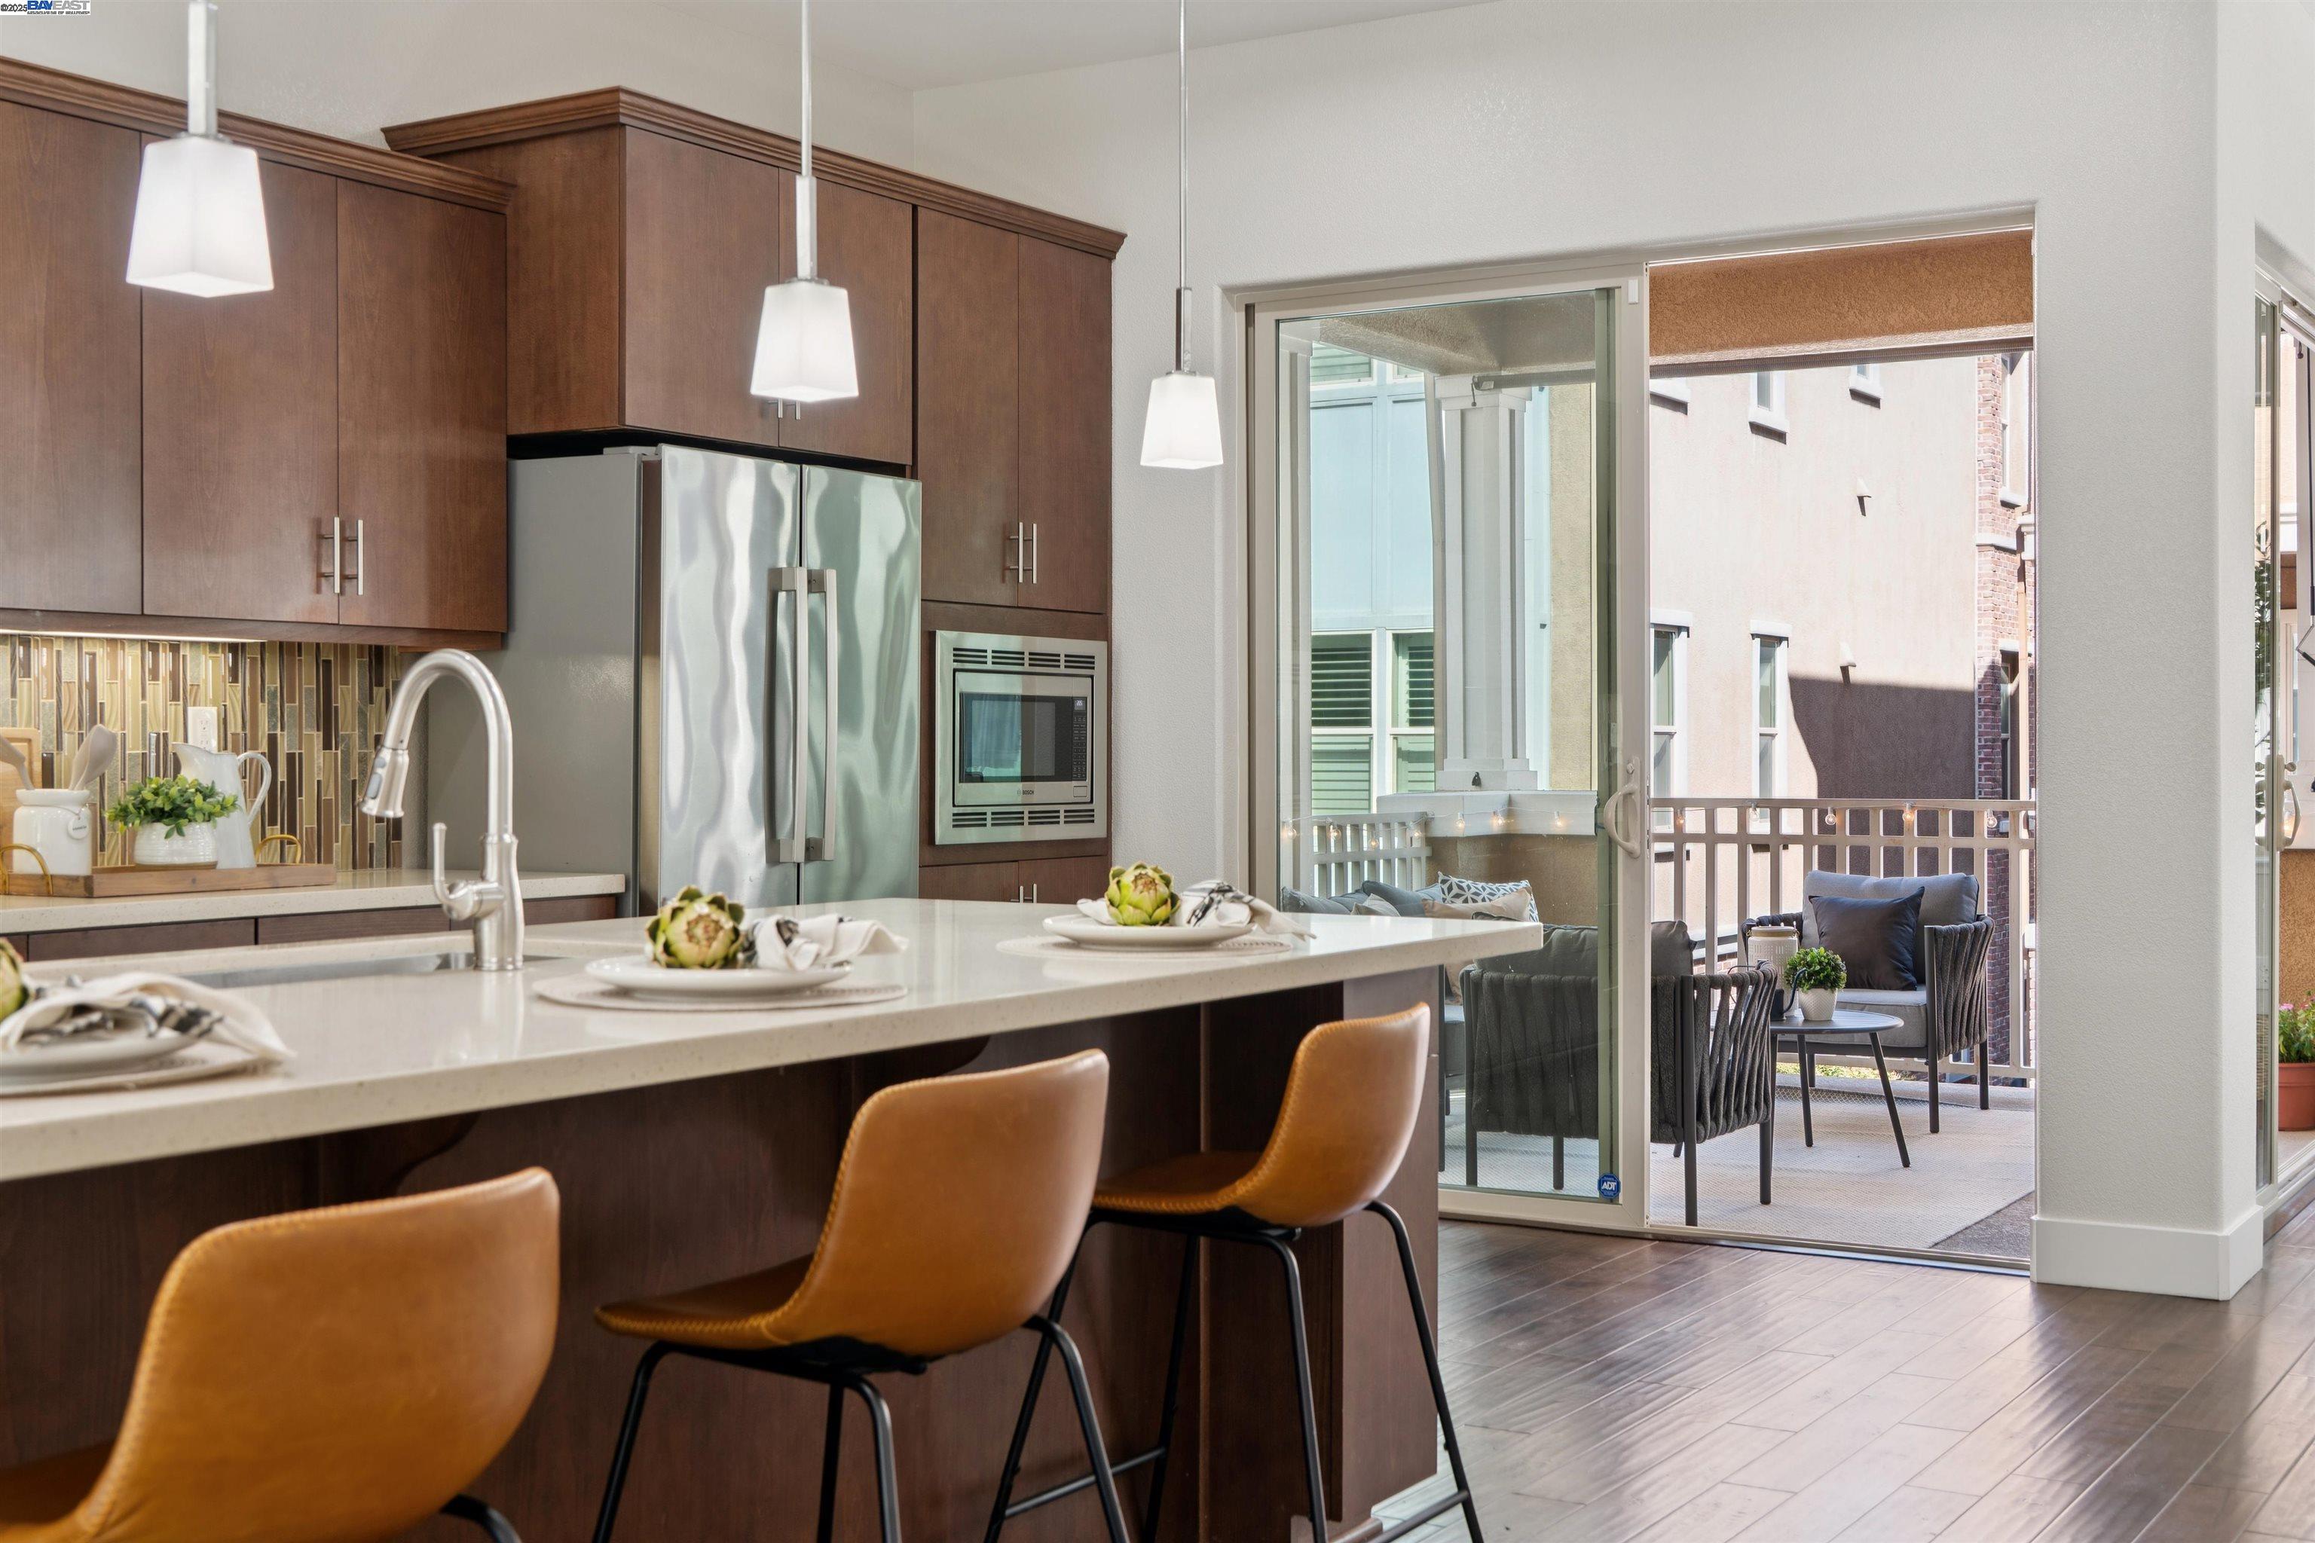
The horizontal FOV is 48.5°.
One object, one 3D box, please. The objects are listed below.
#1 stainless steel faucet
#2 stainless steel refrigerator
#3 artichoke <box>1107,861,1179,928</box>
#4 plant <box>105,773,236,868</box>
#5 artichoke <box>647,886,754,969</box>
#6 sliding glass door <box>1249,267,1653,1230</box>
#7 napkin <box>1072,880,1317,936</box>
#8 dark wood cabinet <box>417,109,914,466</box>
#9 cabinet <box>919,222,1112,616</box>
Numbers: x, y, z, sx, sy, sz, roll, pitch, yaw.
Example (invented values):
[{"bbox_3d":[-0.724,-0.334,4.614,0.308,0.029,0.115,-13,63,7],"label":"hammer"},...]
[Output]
[{"bbox_3d":[-0.921,0.042,3.203,0.275,0.397,0.130,0,1,33],"label":"stainless steel faucet"},{"bbox_3d":[-1.085,0.205,5.914,0.755,1.789,0.890,0,1,33],"label":"stainless steel refrigerator"},{"bbox_3d":[-0.023,0.176,3.660,0.101,0.094,0.101,0,1,0],"label":"artichoke"},{"bbox_3d":[-1.883,0.105,4.926,0.220,0.197,0.248,0,1,33],"label":"plant"},{"bbox_3d":[-0.525,0.178,2.950,0.117,0.095,0.117,0,1,0],"label":"artichoke"},{"bbox_3d":[0.706,-0.047,6.418,1.107,2.296,0.050,0,1,33],"label":"sliding glass door"},{"bbox_3d":[0.046,0.189,3.664,0.350,0.078,0.180,0,1,33],"label":"napkin"},{"bbox_3d":[-1.122,-1.066,5.959,0.690,0.677,0.985,0,1,33],"label":"dark wood cabinet"},{"bbox_3d":[-0.628,-0.891,6.730,0.675,0.952,0.823,0,1,33],"label":"cabinet"}]

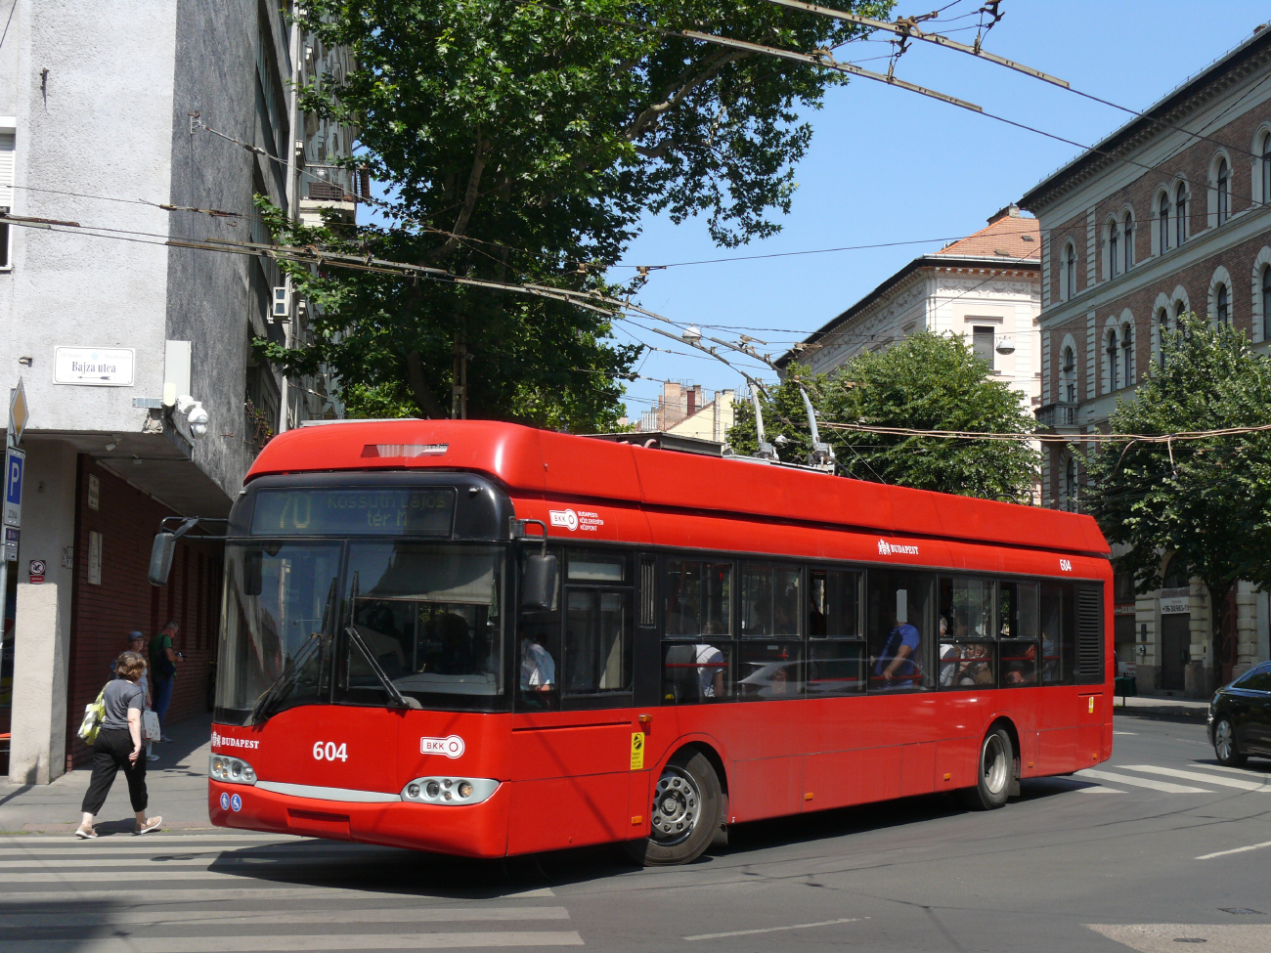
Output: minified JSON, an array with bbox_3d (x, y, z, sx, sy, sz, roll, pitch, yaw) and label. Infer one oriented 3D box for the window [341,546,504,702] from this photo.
[{"bbox_3d":[-1.437,0.990,13.210,1.170,1.090,0.220,-1,-5,25],"label":"window"}]

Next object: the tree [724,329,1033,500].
[{"bbox_3d":[7.512,0.982,59.929,8.500,10.700,9.000,1,-4,-7],"label":"tree"}]

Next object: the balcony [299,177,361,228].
[{"bbox_3d":[-7.726,-7.043,50.500,1.450,1.250,2.300,1,-4,-7],"label":"balcony"}]

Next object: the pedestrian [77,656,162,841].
[{"bbox_3d":[-4.349,2.258,16.700,0.650,1.550,0.500,4,-5,-35],"label":"pedestrian"}]

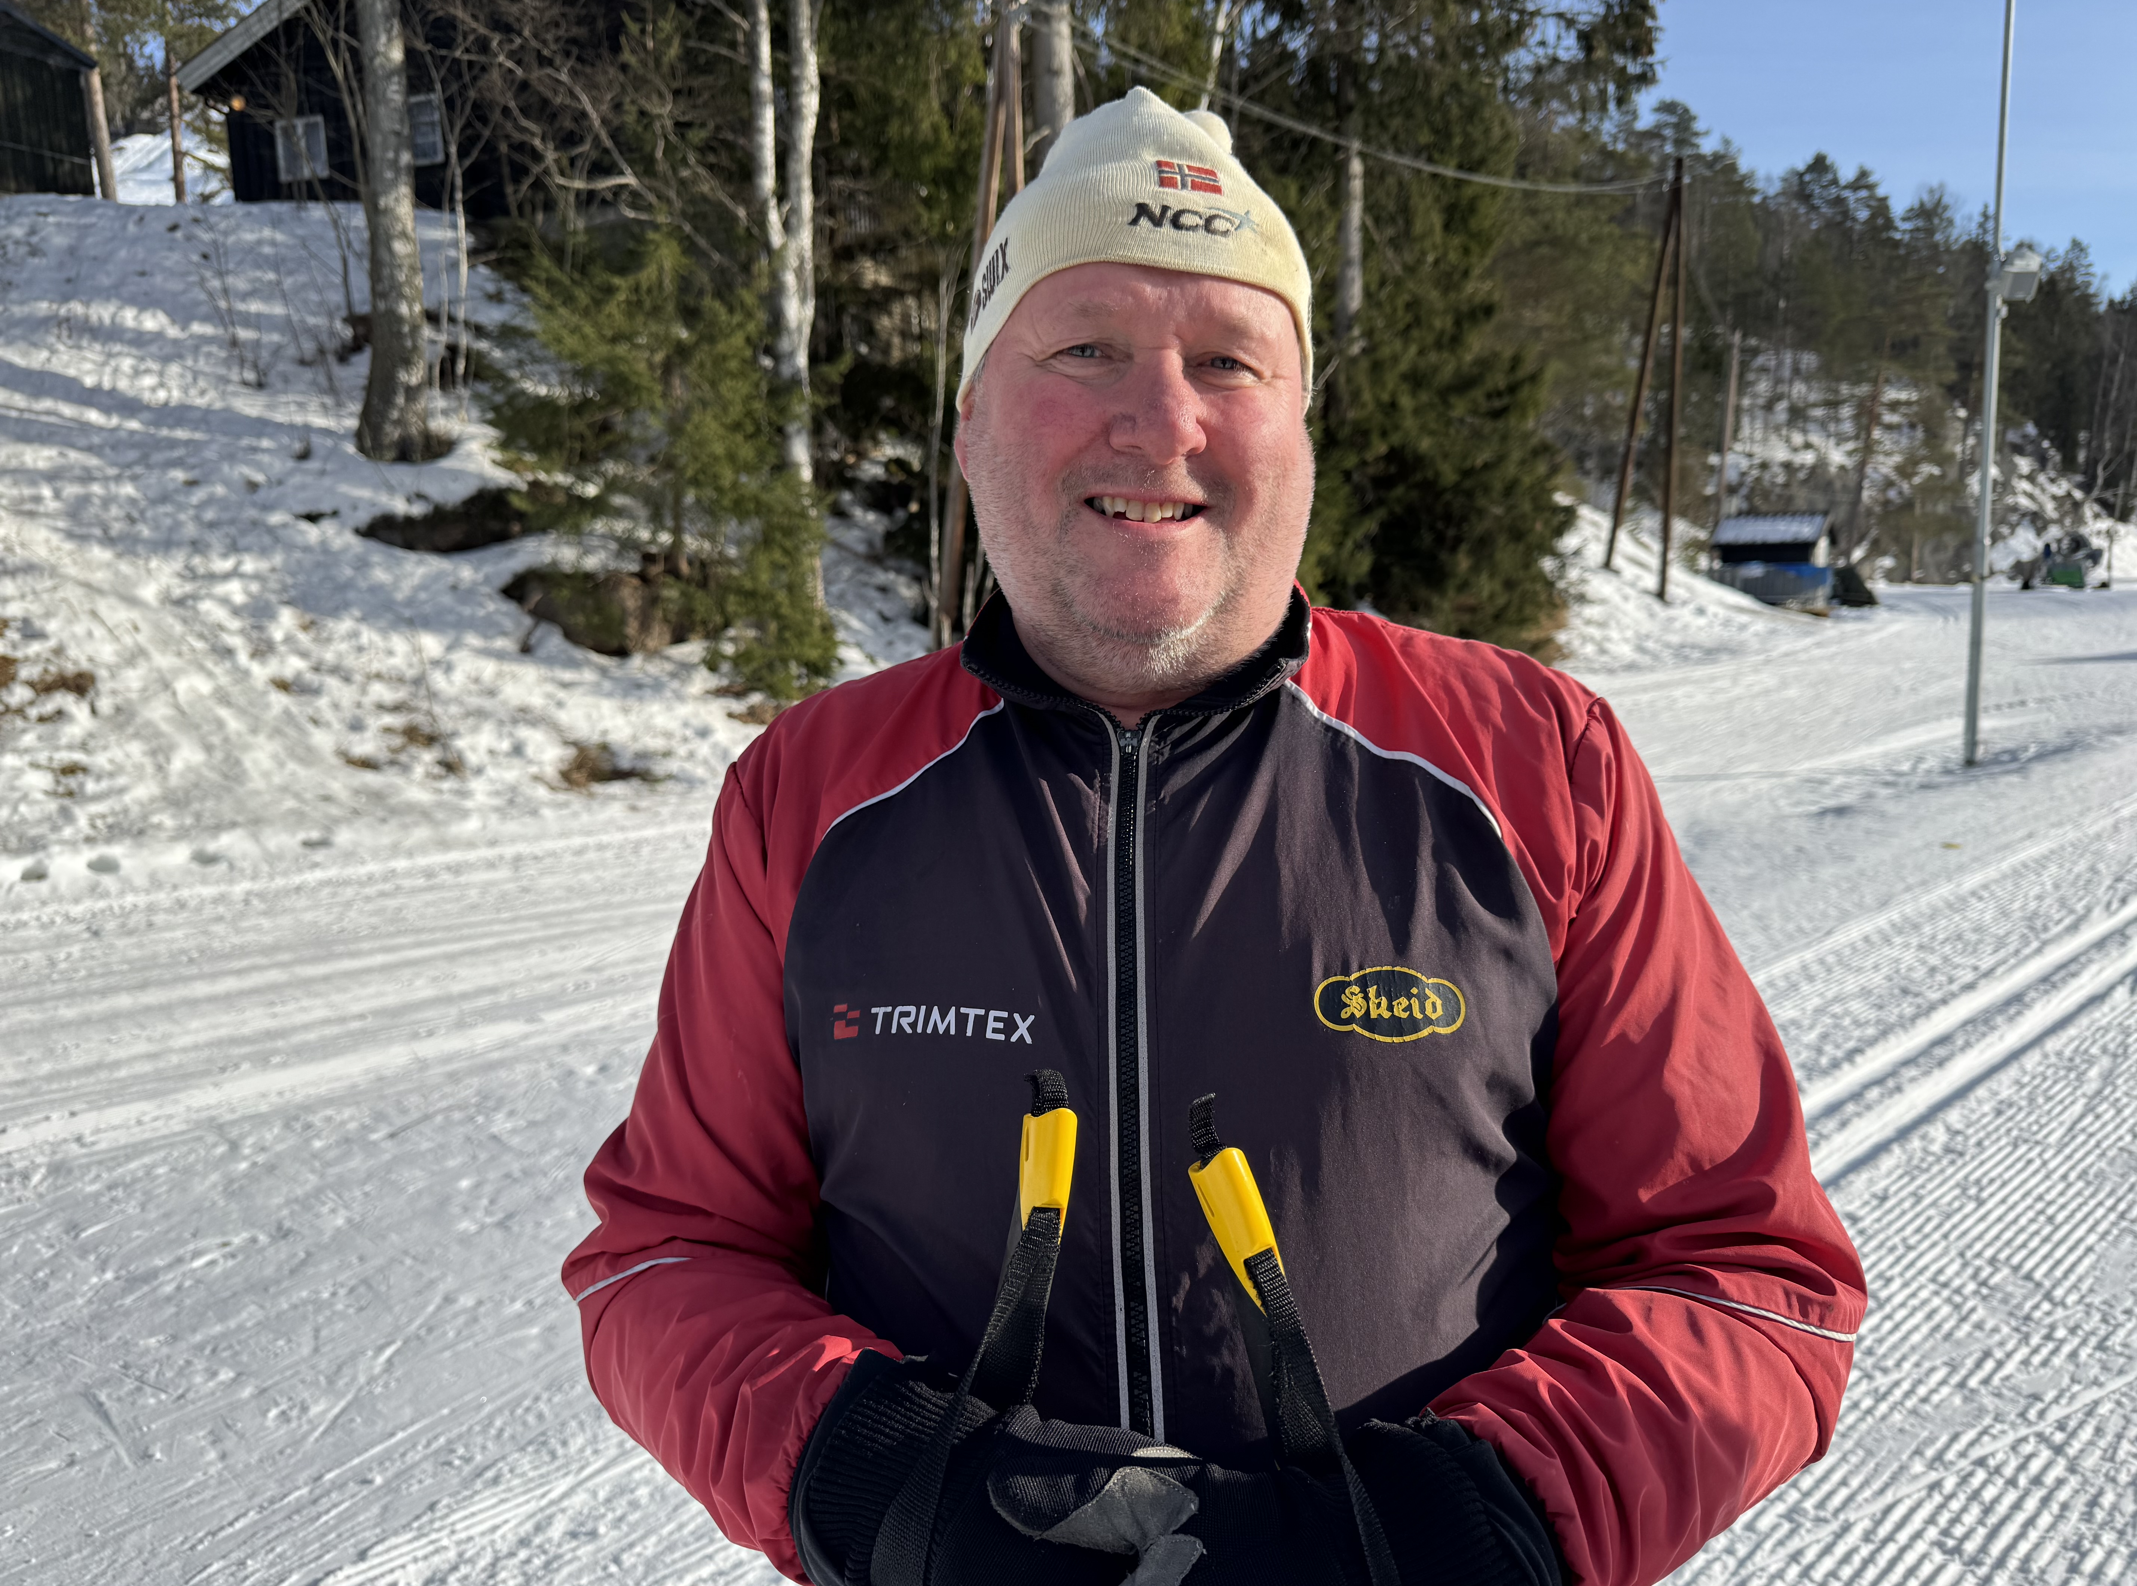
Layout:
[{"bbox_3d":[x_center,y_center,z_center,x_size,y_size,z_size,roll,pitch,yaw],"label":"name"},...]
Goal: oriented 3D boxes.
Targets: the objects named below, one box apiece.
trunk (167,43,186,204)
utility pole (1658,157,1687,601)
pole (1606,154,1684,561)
[{"bbox_3d":[-19.141,-14.333,31.754,0.240,3.498,0.240,0,8,0],"label":"trunk"},{"bbox_3d":[12.562,-8.533,30.871,0.220,8.956,0.220,-1,8,0],"label":"utility pole"},{"bbox_3d":[12.090,-8.884,31.221,0.220,8.333,0.220,5,12,0],"label":"pole"}]

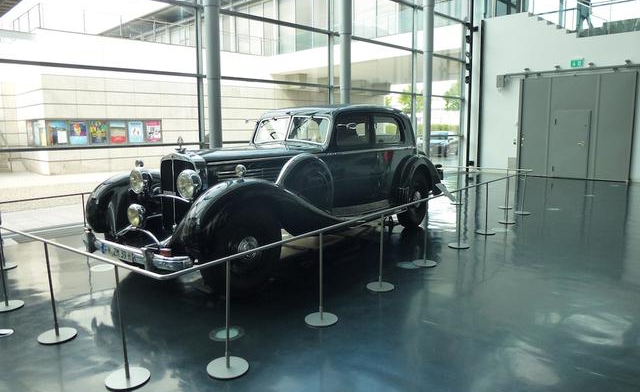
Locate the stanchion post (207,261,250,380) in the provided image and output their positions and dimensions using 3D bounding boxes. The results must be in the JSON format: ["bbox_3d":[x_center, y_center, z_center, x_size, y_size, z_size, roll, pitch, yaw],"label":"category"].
[{"bbox_3d":[-0.587,0.750,2.974,0.272,0.761,0.272,-1,8,0],"label":"stanchion post"}]

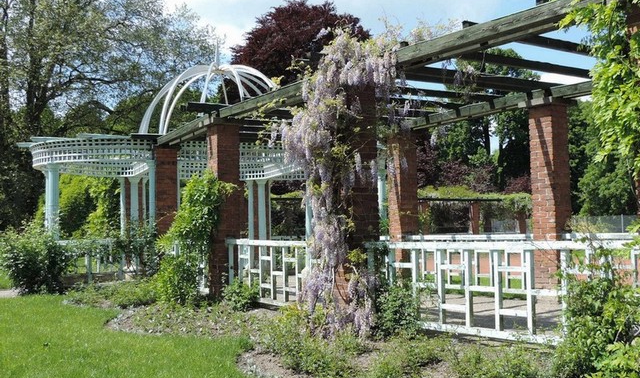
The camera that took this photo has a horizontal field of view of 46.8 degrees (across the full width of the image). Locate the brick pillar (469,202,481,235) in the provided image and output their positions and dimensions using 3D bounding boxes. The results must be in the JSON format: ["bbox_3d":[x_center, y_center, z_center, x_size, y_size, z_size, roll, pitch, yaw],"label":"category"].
[{"bbox_3d":[8.295,1.974,39.446,0.380,2.680,0.380,1,-4,-28],"label":"brick pillar"}]

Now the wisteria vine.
[{"bbox_3d":[0.227,-0.075,8.172,1.230,3.290,1.050,-1,-4,0],"label":"wisteria vine"}]

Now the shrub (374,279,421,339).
[{"bbox_3d":[0.795,1.229,7.585,0.450,0.570,0.430,-1,-4,0],"label":"shrub"}]

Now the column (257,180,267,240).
[{"bbox_3d":[-1.530,0.958,19.782,0.260,2.470,0.260,0,-4,-15],"label":"column"}]

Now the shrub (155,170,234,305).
[{"bbox_3d":[-1.975,0.744,11.729,1.170,2.040,0.900,-1,-4,0],"label":"shrub"}]

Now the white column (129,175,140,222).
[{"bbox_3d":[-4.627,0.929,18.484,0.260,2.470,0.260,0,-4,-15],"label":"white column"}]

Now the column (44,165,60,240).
[{"bbox_3d":[-5.350,0.722,14.891,0.250,2.460,0.250,0,-4,-15],"label":"column"}]

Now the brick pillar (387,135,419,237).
[{"bbox_3d":[1.489,0.374,13.302,0.375,2.700,0.375,1,-4,-32],"label":"brick pillar"}]

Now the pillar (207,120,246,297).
[{"bbox_3d":[-1.529,0.332,11.755,0.375,2.730,0.375,1,-4,-32],"label":"pillar"}]

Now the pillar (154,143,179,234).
[{"bbox_3d":[-2.983,0.531,14.400,0.375,2.690,0.375,1,-4,-24],"label":"pillar"}]

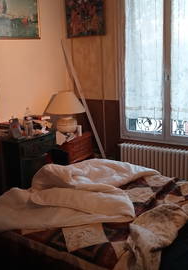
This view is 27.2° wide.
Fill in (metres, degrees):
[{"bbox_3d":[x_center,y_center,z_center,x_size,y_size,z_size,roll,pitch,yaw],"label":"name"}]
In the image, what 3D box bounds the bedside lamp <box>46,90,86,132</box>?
[{"bbox_3d":[-0.275,-0.205,3.750,0.405,0.410,0.405,-3,13,-4],"label":"bedside lamp"}]

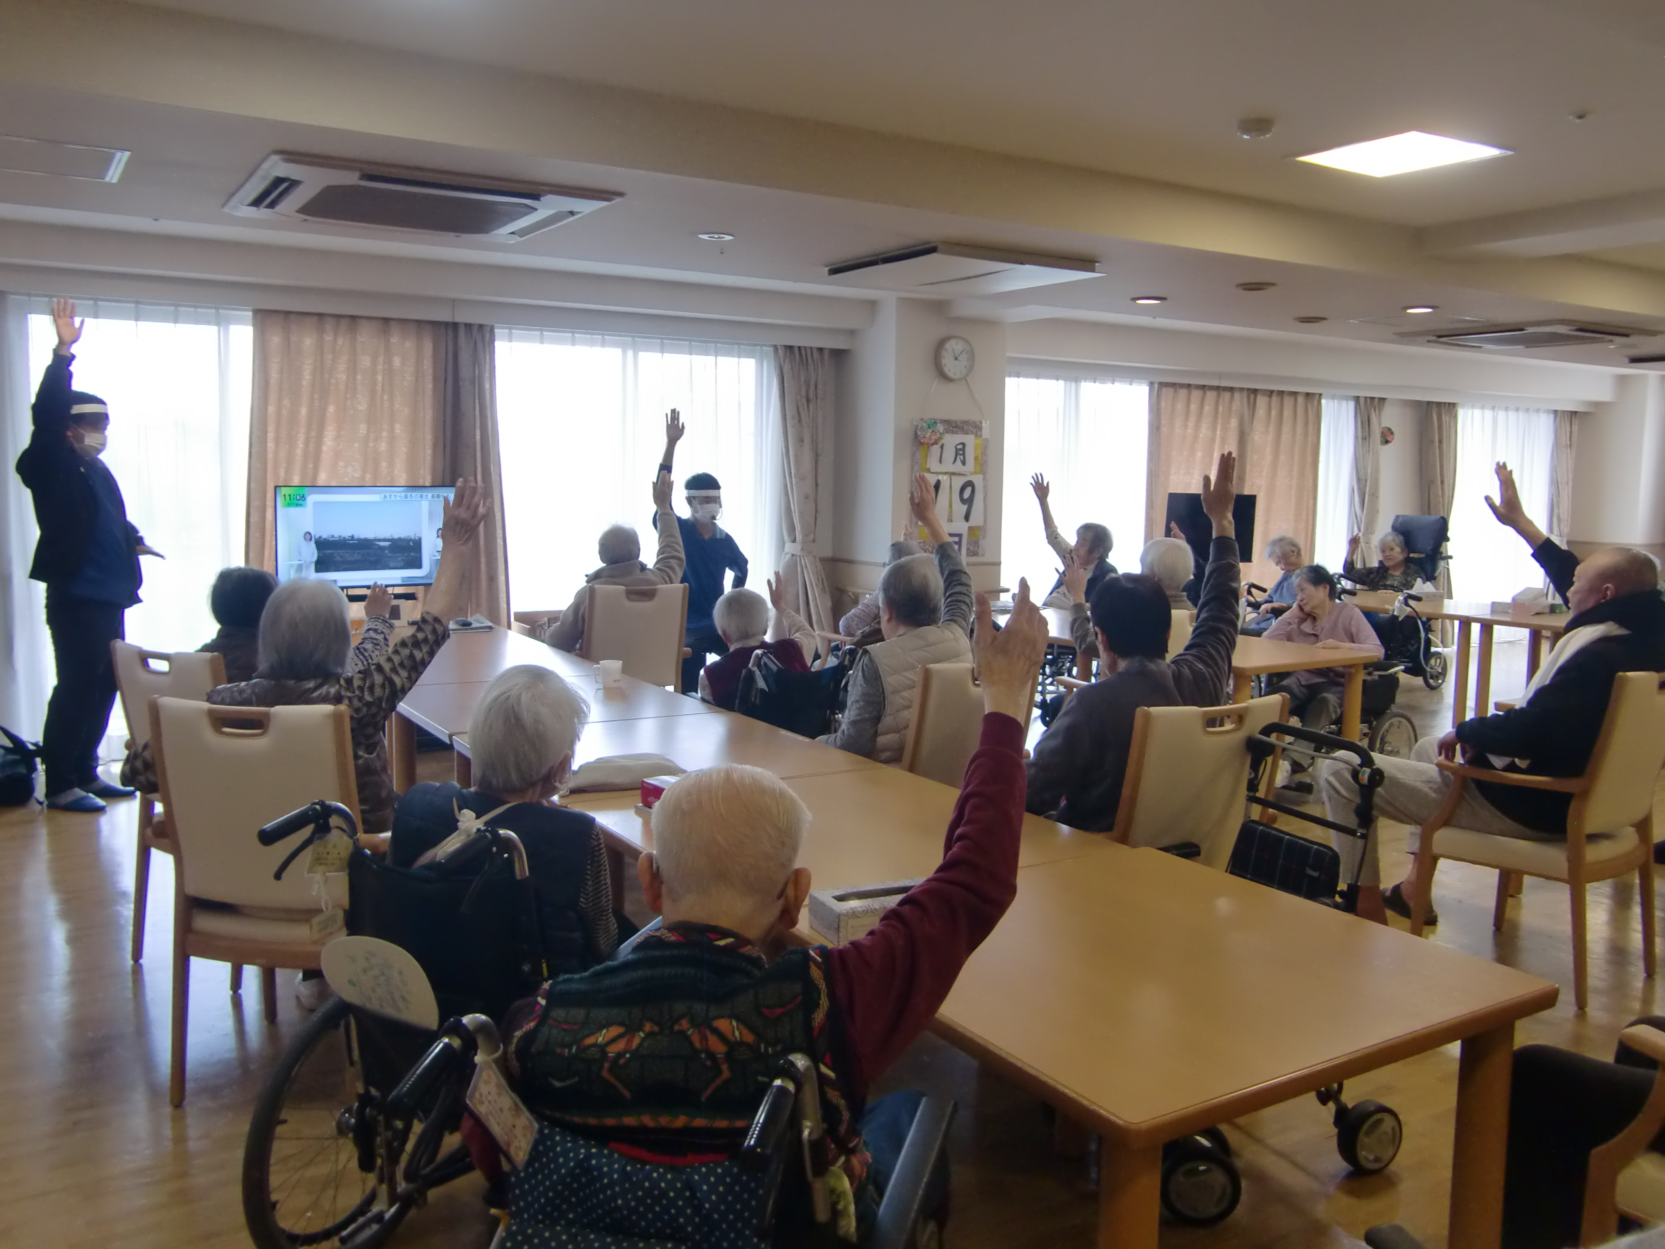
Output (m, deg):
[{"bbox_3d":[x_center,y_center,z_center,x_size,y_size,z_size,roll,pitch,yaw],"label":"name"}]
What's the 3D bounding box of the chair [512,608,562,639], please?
[{"bbox_3d":[-1.372,0.265,7.106,0.570,0.740,0.570,-3,8,-31],"label":"chair"}]

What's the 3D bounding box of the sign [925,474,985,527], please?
[{"bbox_3d":[0.742,-0.756,8.271,0.502,0.323,0.020,-3,8,-32],"label":"sign"}]

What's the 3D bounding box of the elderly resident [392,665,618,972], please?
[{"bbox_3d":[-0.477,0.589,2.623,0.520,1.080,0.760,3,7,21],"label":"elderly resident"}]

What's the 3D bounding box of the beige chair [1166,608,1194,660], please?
[{"bbox_3d":[1.277,0.395,5.566,0.540,0.930,0.580,-3,8,-31],"label":"beige chair"}]

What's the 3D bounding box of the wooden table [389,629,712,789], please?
[{"bbox_3d":[-1.446,0.516,5.308,0.900,0.710,2.650,-3,8,-32],"label":"wooden table"}]

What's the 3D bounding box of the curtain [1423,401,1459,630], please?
[{"bbox_3d":[5.304,-0.841,11.656,0.440,2.120,0.160,-3,8,-31],"label":"curtain"}]

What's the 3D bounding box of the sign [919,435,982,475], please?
[{"bbox_3d":[0.739,-1.034,8.234,0.470,0.237,0.020,-3,8,-32],"label":"sign"}]

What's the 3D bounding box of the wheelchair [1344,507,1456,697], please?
[{"bbox_3d":[3.917,-0.176,9.548,1.050,1.250,0.620,-3,8,-31],"label":"wheelchair"}]

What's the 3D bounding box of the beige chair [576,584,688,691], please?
[{"bbox_3d":[-0.934,0.267,6.350,0.550,0.930,0.580,-1,7,-12],"label":"beige chair"}]

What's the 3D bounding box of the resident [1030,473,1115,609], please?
[{"bbox_3d":[1.353,-0.139,7.816,0.750,1.420,0.550,-1,7,-17],"label":"resident"}]

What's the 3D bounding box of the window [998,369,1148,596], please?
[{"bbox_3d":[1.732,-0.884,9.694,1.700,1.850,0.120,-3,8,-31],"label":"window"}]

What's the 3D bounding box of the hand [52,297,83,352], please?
[{"bbox_3d":[-3.226,-1.262,5.680,0.125,0.220,0.080,-4,8,-38],"label":"hand"}]

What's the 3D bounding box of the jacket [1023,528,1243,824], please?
[{"bbox_3d":[0.770,0.211,3.340,0.620,0.870,0.430,-3,8,-32],"label":"jacket"}]

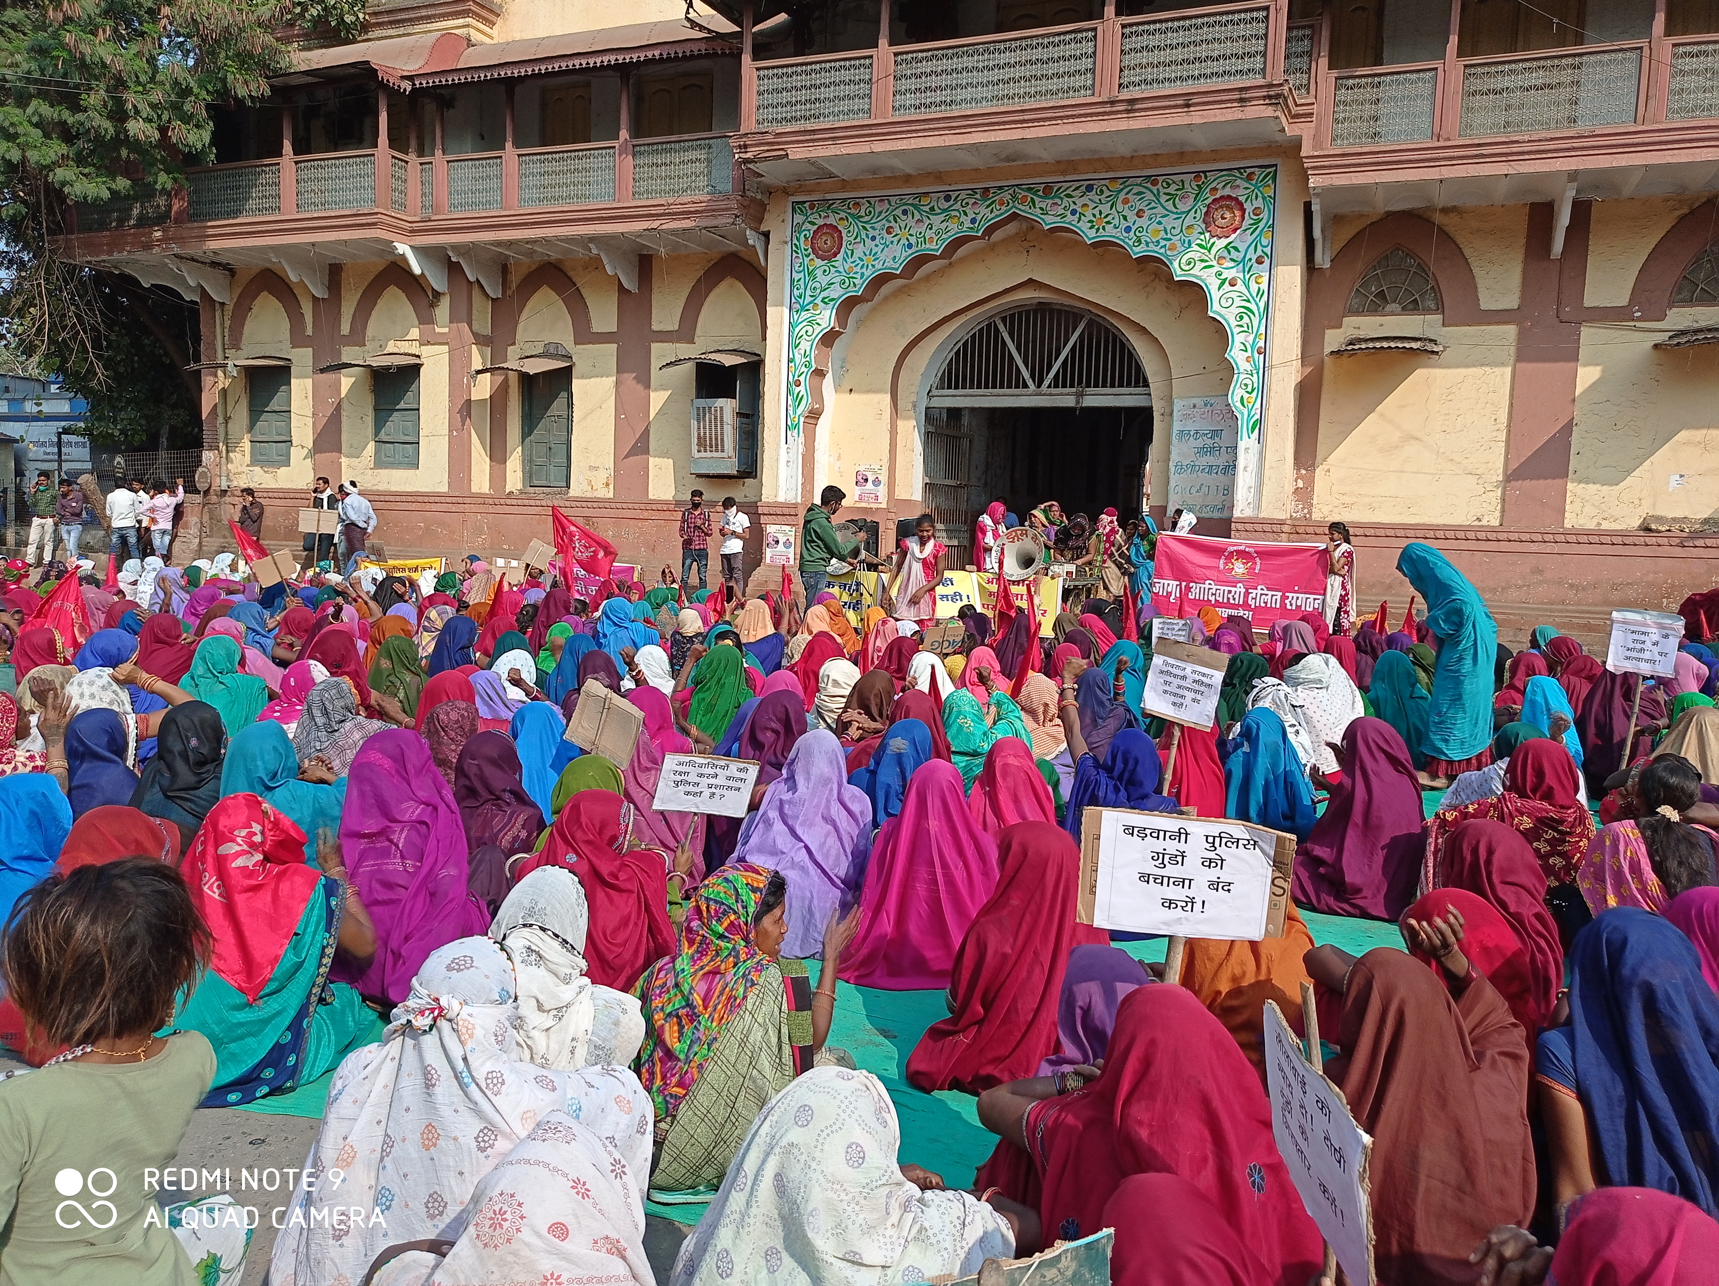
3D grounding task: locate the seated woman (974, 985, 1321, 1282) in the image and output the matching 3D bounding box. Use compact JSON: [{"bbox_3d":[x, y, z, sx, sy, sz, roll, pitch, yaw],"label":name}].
[{"bbox_3d":[0.491,0.963,2.418,0.570,0.760,0.600,1,6,-5],"label":"seated woman"}]

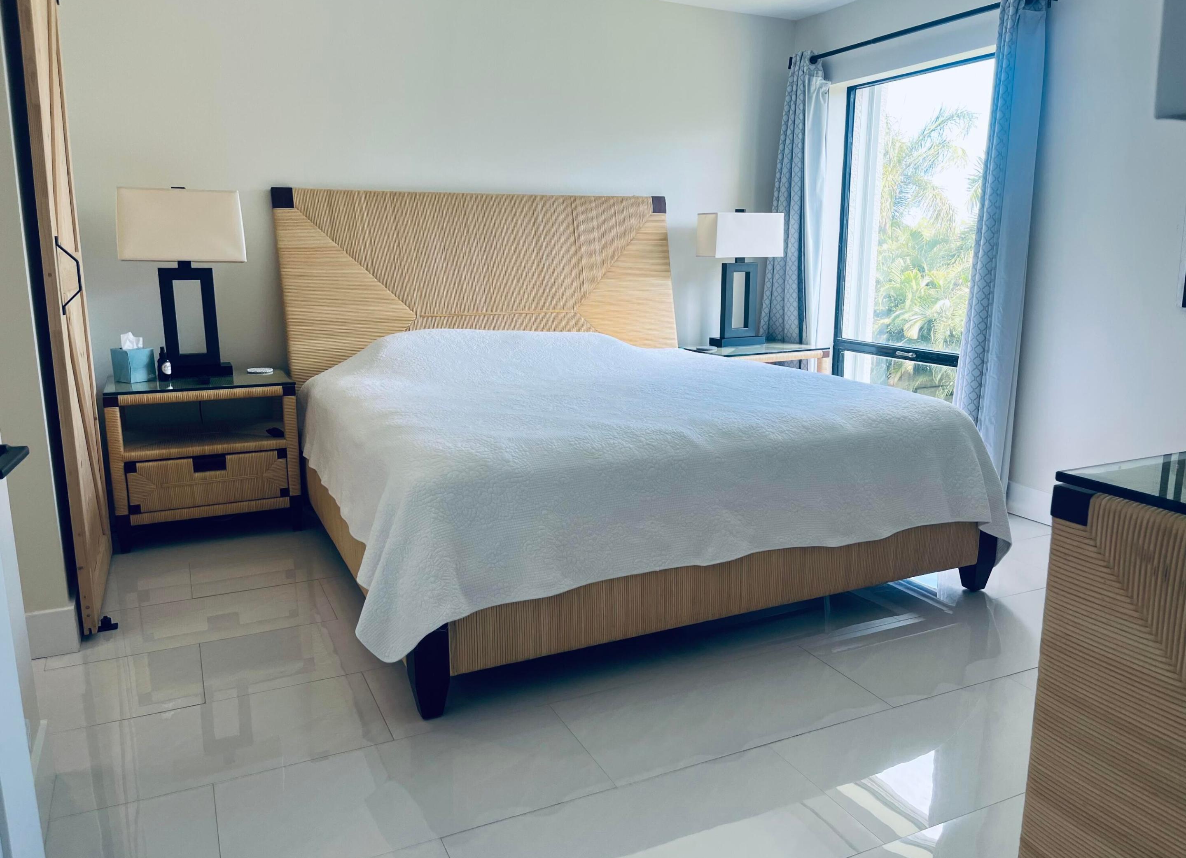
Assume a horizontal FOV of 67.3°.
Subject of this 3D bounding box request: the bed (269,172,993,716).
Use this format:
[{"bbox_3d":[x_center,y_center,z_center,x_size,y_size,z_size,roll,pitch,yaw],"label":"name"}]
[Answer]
[{"bbox_3d":[-0.017,-0.258,3.538,2.130,1.445,2.350,-5,13,-25],"label":"bed"}]

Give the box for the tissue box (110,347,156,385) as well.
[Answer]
[{"bbox_3d":[-1.894,-0.262,3.680,0.112,0.130,0.112,7,13,30],"label":"tissue box"}]

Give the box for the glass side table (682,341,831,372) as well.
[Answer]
[{"bbox_3d":[0.894,-0.130,4.932,0.695,0.638,0.475,-5,13,-25],"label":"glass side table"}]

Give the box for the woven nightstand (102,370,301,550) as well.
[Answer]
[{"bbox_3d":[-1.627,0.113,3.757,0.695,0.638,0.475,-5,13,-25],"label":"woven nightstand"}]

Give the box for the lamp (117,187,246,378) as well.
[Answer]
[{"bbox_3d":[-1.718,-0.616,3.769,0.475,0.786,0.215,-5,13,-25],"label":"lamp"}]

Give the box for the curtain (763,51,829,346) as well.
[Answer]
[{"bbox_3d":[1.134,-0.967,5.077,0.210,2.160,0.390,-5,13,-25],"label":"curtain"}]

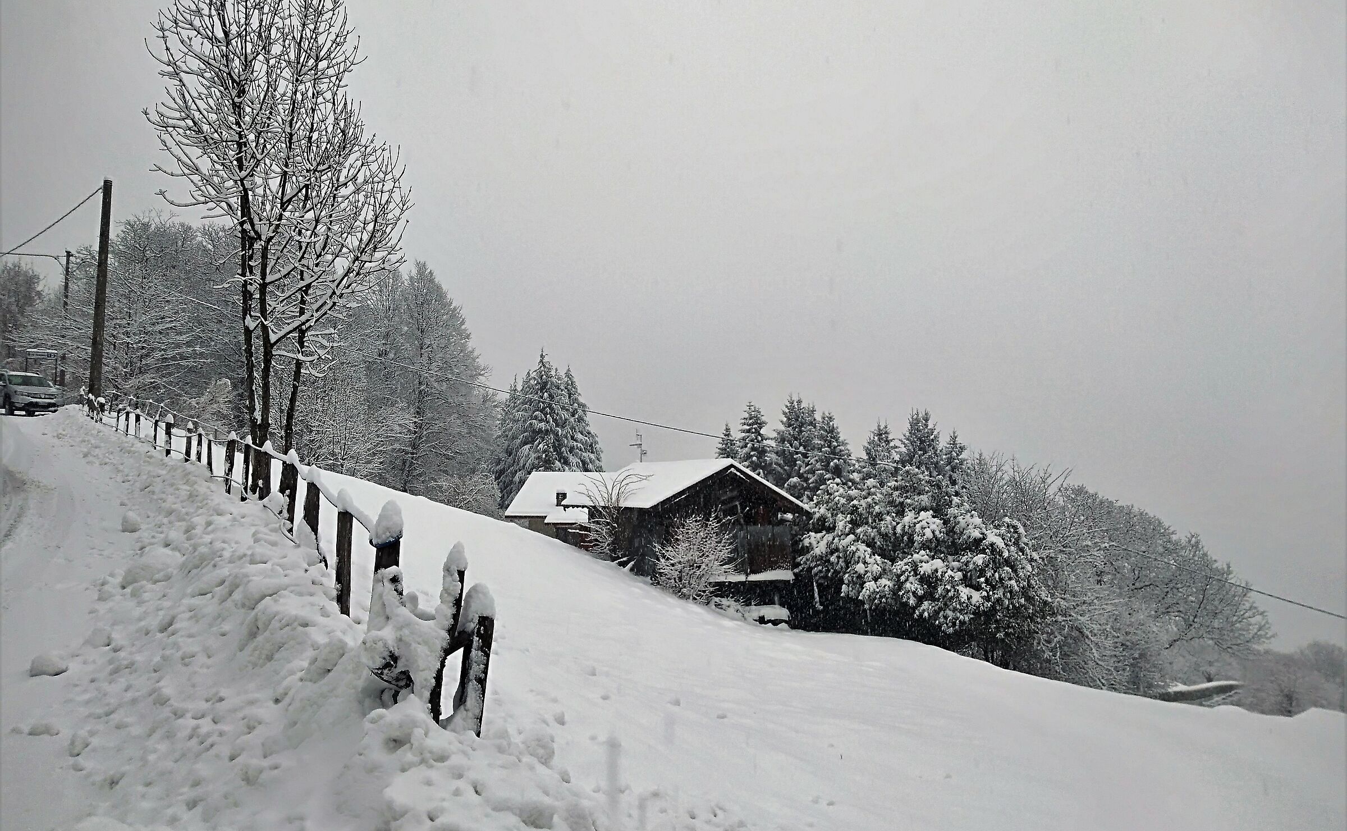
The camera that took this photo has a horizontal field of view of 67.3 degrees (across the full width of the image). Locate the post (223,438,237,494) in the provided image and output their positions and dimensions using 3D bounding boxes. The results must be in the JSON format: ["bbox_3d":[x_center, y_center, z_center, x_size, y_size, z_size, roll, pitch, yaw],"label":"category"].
[{"bbox_3d":[-6.134,0.700,14.035,0.130,0.832,0.130,4,-6,-33],"label":"post"}]

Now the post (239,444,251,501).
[{"bbox_3d":[-5.555,0.730,13.133,0.110,0.791,0.110,4,-6,-33],"label":"post"}]

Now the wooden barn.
[{"bbox_3d":[-1.088,5.055,42.041,8.200,6.200,11.200,4,-6,-32],"label":"wooden barn"}]

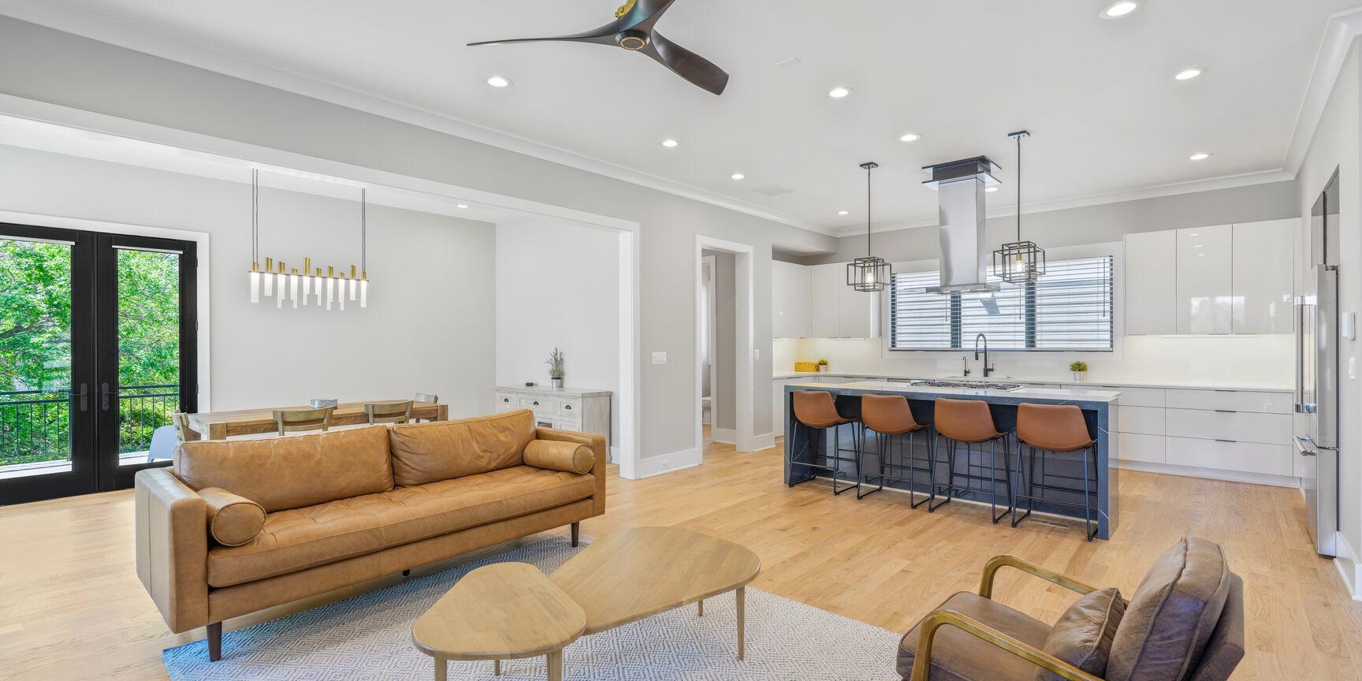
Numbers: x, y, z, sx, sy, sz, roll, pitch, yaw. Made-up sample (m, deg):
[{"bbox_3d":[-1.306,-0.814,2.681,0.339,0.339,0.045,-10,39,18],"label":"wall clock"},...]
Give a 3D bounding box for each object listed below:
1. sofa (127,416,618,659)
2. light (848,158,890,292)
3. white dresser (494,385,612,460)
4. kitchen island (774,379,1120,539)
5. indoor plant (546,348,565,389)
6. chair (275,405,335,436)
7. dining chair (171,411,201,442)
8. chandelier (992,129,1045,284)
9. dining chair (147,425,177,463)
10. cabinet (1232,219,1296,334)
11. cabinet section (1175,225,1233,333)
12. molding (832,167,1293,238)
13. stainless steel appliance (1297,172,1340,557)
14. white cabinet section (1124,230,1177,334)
[{"bbox_3d":[-1.601,0.911,3.511,0.985,0.850,2.220,0,0,42],"label":"sofa"},{"bbox_3d":[1.795,-1.062,5.743,0.300,1.200,0.300,0,0,42],"label":"light"},{"bbox_3d":[-1.544,0.991,7.213,1.680,0.810,0.460,0,0,42],"label":"white dresser"},{"bbox_3d":[2.346,0.901,5.405,2.560,0.946,1.165,0,0,42],"label":"kitchen island"},{"bbox_3d":[-1.439,0.329,6.901,0.200,0.480,0.200,0,0,0],"label":"indoor plant"},{"bbox_3d":[-3.297,0.979,5.165,0.520,0.840,0.460,0,0,44],"label":"chair"},{"bbox_3d":[-3.572,0.920,4.600,0.460,0.850,0.530,0,0,42],"label":"dining chair"},{"bbox_3d":[2.717,-1.067,4.856,0.300,1.195,0.300,0,0,42],"label":"chandelier"},{"bbox_3d":[-5.298,1.232,6.357,0.600,0.750,0.580,0,0,42],"label":"dining chair"},{"bbox_3d":[5.750,-0.604,5.993,0.431,1.089,0.360,0,0,42],"label":"cabinet"},{"bbox_3d":[5.255,-0.590,6.077,0.419,1.058,0.345,0,0,42],"label":"cabinet section"},{"bbox_3d":[4.185,-1.623,7.556,4.900,0.100,0.105,0,0,42],"label":"molding"},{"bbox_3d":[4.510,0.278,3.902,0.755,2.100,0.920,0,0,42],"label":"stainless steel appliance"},{"bbox_3d":[4.942,-0.588,6.359,0.423,1.058,0.345,0,0,42],"label":"white cabinet section"}]

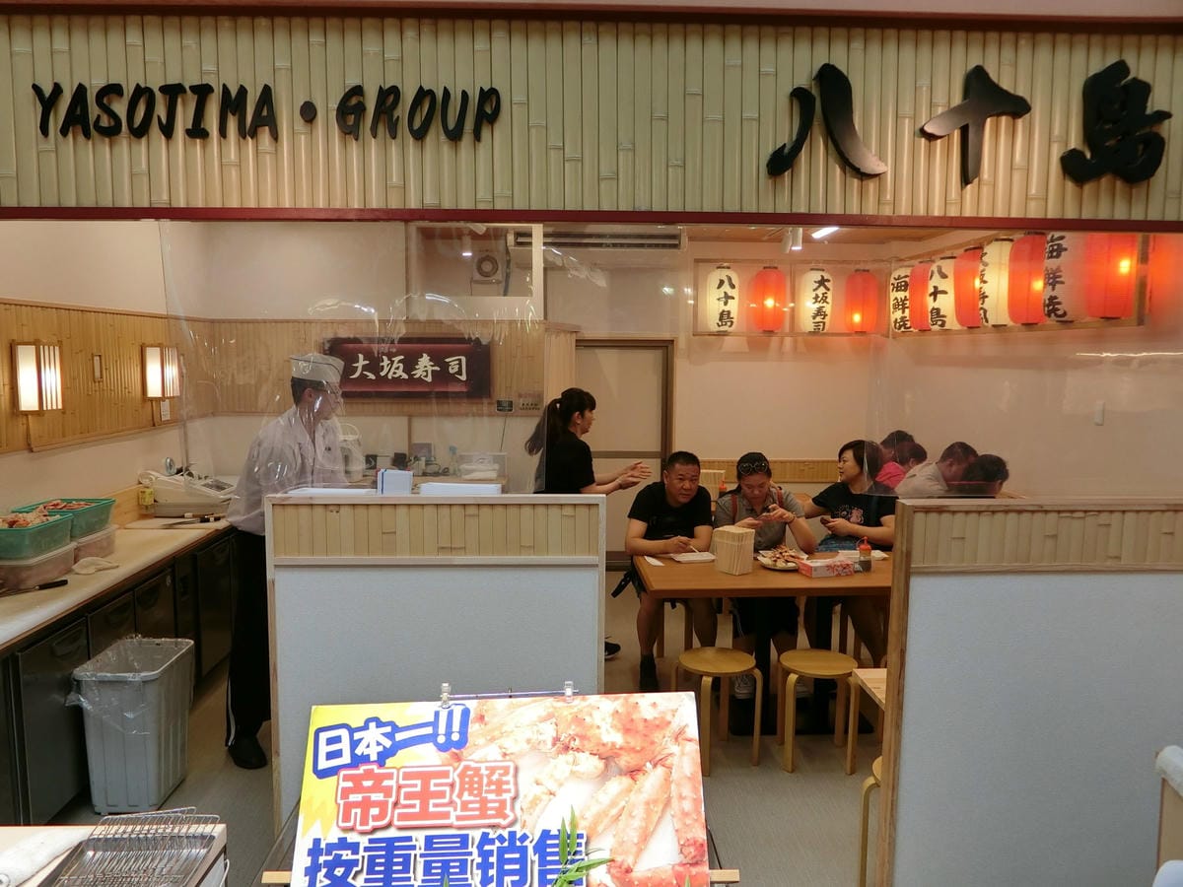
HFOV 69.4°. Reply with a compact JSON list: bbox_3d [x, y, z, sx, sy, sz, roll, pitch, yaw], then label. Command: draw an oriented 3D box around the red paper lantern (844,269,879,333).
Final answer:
[{"bbox_3d":[2.143,-1.123,6.747,0.270,0.490,0.270,0,6,-3],"label":"red paper lantern"}]

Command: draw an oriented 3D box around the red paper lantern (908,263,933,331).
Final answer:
[{"bbox_3d":[2.419,-1.067,6.168,0.245,0.500,0.245,-5,8,-40],"label":"red paper lantern"}]

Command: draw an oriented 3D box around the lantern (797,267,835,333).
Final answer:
[{"bbox_3d":[1.787,-1.129,6.764,0.250,0.490,0.250,0,6,-3],"label":"lantern"}]

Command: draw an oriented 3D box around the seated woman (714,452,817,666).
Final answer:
[{"bbox_3d":[0.946,0.678,4.711,0.550,1.280,0.680,0,6,-3],"label":"seated woman"}]

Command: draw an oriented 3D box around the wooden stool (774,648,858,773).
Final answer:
[{"bbox_3d":[0.981,1.174,3.741,0.355,0.440,0.355,1,6,3],"label":"wooden stool"}]

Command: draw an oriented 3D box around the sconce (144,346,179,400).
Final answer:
[{"bbox_3d":[-2.509,-0.416,4.984,0.120,0.315,0.190,0,6,-3],"label":"sconce"}]

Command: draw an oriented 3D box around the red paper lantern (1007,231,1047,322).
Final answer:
[{"bbox_3d":[2.423,-0.902,4.691,0.270,0.490,0.270,0,6,-3],"label":"red paper lantern"}]

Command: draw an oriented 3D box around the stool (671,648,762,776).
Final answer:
[{"bbox_3d":[0.549,1.159,3.749,0.370,0.440,0.370,0,6,-3],"label":"stool"}]

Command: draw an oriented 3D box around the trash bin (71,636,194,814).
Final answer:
[{"bbox_3d":[-1.787,1.111,3.392,0.330,0.570,0.360,0,6,-3],"label":"trash bin"}]

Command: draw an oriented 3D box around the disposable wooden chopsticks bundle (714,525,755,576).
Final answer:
[{"bbox_3d":[0.707,0.532,4.237,0.125,0.212,0.125,6,8,45],"label":"disposable wooden chopsticks bundle"}]

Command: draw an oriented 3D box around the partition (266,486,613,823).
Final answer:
[{"bbox_3d":[-0.503,0.835,2.889,1.092,1.341,0.130,0,6,-3],"label":"partition"}]

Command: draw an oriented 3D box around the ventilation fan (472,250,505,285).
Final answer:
[{"bbox_3d":[-0.803,-1.373,6.631,0.260,0.270,0.140,0,6,-3],"label":"ventilation fan"}]

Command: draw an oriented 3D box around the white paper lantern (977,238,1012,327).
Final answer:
[{"bbox_3d":[2.407,-0.935,4.999,0.270,0.490,0.270,0,6,-3],"label":"white paper lantern"}]

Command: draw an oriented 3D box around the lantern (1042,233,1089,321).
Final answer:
[{"bbox_3d":[2.502,-0.886,4.479,0.245,0.500,0.245,-5,8,-40],"label":"lantern"}]

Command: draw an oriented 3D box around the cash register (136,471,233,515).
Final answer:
[{"bbox_3d":[-2.397,0.281,5.168,0.480,0.270,0.360,0,6,-3],"label":"cash register"}]

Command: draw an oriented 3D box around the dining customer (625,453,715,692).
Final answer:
[{"bbox_3d":[0.431,0.658,4.651,0.500,1.270,0.700,0,6,-5],"label":"dining customer"}]

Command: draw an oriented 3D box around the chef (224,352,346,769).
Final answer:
[{"bbox_3d":[-1.320,0.495,3.710,0.480,1.770,0.520,3,7,25],"label":"chef"}]

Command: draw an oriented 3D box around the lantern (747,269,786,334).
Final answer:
[{"bbox_3d":[1.400,-1.131,6.725,0.245,0.500,0.245,0,6,-3],"label":"lantern"}]

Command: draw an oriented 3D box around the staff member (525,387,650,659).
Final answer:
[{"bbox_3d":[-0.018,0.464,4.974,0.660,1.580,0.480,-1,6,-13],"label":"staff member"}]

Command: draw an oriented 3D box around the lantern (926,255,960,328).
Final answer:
[{"bbox_3d":[2.436,-1.030,5.824,0.245,0.500,0.245,-5,8,-40],"label":"lantern"}]

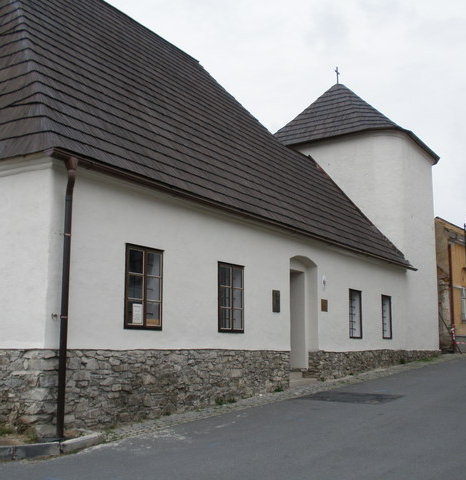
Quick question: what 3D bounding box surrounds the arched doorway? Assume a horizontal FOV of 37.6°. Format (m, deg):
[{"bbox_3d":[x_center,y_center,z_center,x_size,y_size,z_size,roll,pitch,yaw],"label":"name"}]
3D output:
[{"bbox_3d":[1.606,1.816,16.667,0.380,2.754,1.495,-6,-11,32],"label":"arched doorway"}]

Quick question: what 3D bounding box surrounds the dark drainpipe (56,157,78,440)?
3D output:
[{"bbox_3d":[-2.390,0.790,9.834,0.250,4.006,0.160,-6,-11,32],"label":"dark drainpipe"}]

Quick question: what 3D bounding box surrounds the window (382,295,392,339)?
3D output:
[{"bbox_3d":[4.810,2.432,21.461,0.120,1.355,0.847,-6,-11,32],"label":"window"}]

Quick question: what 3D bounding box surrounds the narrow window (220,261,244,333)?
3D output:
[{"bbox_3d":[-0.045,1.186,13.874,0.120,1.389,0.972,-6,-11,32],"label":"narrow window"}]

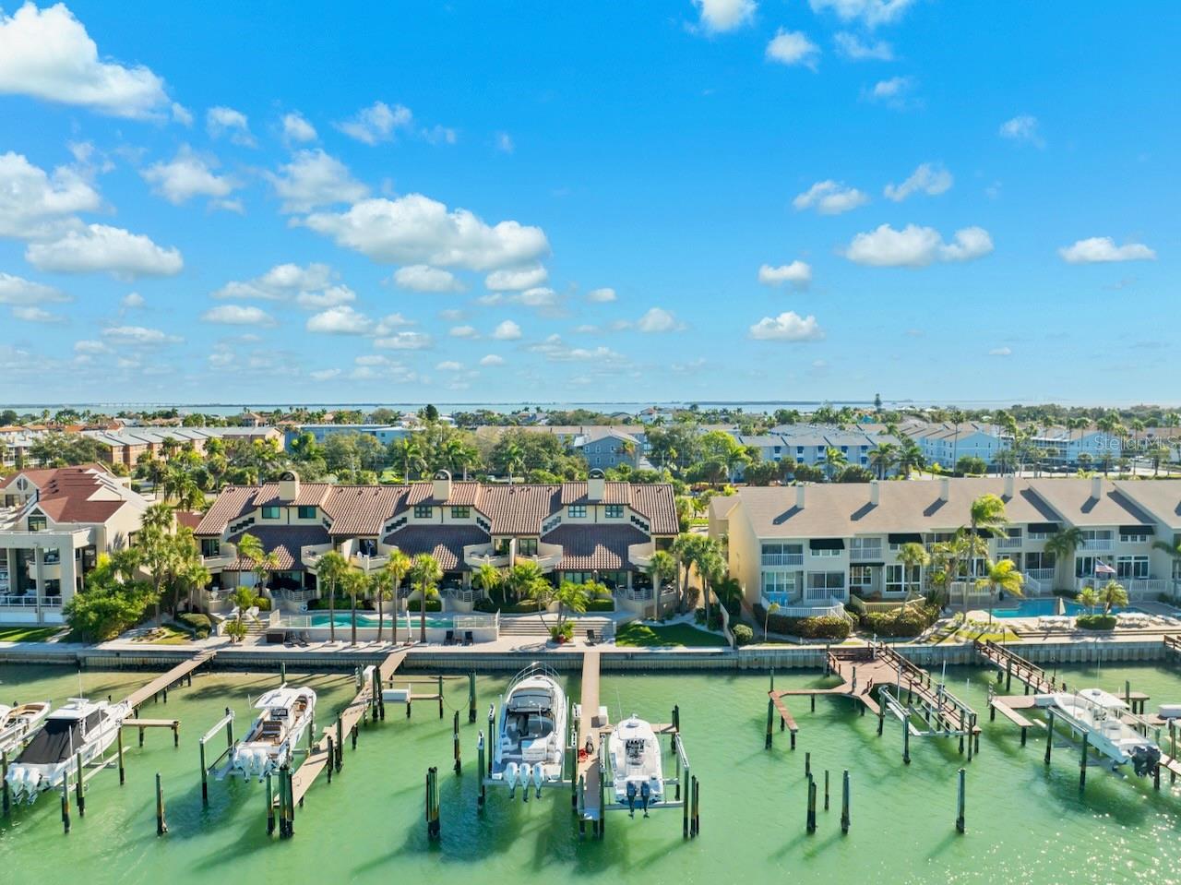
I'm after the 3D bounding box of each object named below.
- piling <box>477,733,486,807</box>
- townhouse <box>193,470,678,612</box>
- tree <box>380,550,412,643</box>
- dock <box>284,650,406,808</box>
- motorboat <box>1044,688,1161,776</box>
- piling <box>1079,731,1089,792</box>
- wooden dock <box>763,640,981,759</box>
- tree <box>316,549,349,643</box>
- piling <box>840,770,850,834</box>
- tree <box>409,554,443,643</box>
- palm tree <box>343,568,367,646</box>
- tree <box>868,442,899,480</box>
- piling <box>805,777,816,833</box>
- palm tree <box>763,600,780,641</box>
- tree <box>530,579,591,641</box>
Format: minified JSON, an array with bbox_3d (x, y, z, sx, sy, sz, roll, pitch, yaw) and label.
[{"bbox_3d":[-5.832,17.616,43.842,0.330,4.102,0.330,0,3,0],"label":"piling"},{"bbox_3d":[-14.700,8.733,83.200,45.400,12.600,15.800,0,3,0],"label":"townhouse"},{"bbox_3d":[-15.178,12.118,63.966,2.350,7.400,2.300,0,3,0],"label":"tree"},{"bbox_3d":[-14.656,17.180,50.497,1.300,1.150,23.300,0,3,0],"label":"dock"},{"bbox_3d":[29.700,16.168,47.700,2.600,3.400,7.900,0,3,0],"label":"motorboat"},{"bbox_3d":[25.827,16.683,42.825,0.320,3.200,0.320,0,3,0],"label":"piling"},{"bbox_3d":[17.700,17.175,58.400,13.400,3.400,18.200,0,3,0],"label":"wooden dock"},{"bbox_3d":[-20.311,12.146,64.466,2.600,7.350,2.500,0,3,0],"label":"tree"},{"bbox_3d":[12.066,17.006,38.782,0.320,3.100,0.320,0,3,0],"label":"piling"},{"bbox_3d":[-14.093,13.210,69.263,2.800,7.535,2.800,0,3,0],"label":"tree"},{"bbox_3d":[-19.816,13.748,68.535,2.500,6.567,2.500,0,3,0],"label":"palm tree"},{"bbox_3d":[67.992,4.585,189.970,7.200,8.900,6.800,0,3,0],"label":"tree"},{"bbox_3d":[10.450,17.115,38.787,0.380,2.900,0.340,0,3,0],"label":"piling"},{"bbox_3d":[14.208,14.084,64.470,1.250,3.100,1.150,0,3,0],"label":"palm tree"},{"bbox_3d":[-2.397,13.277,65.428,4.600,4.800,3.800,0,3,0],"label":"tree"}]

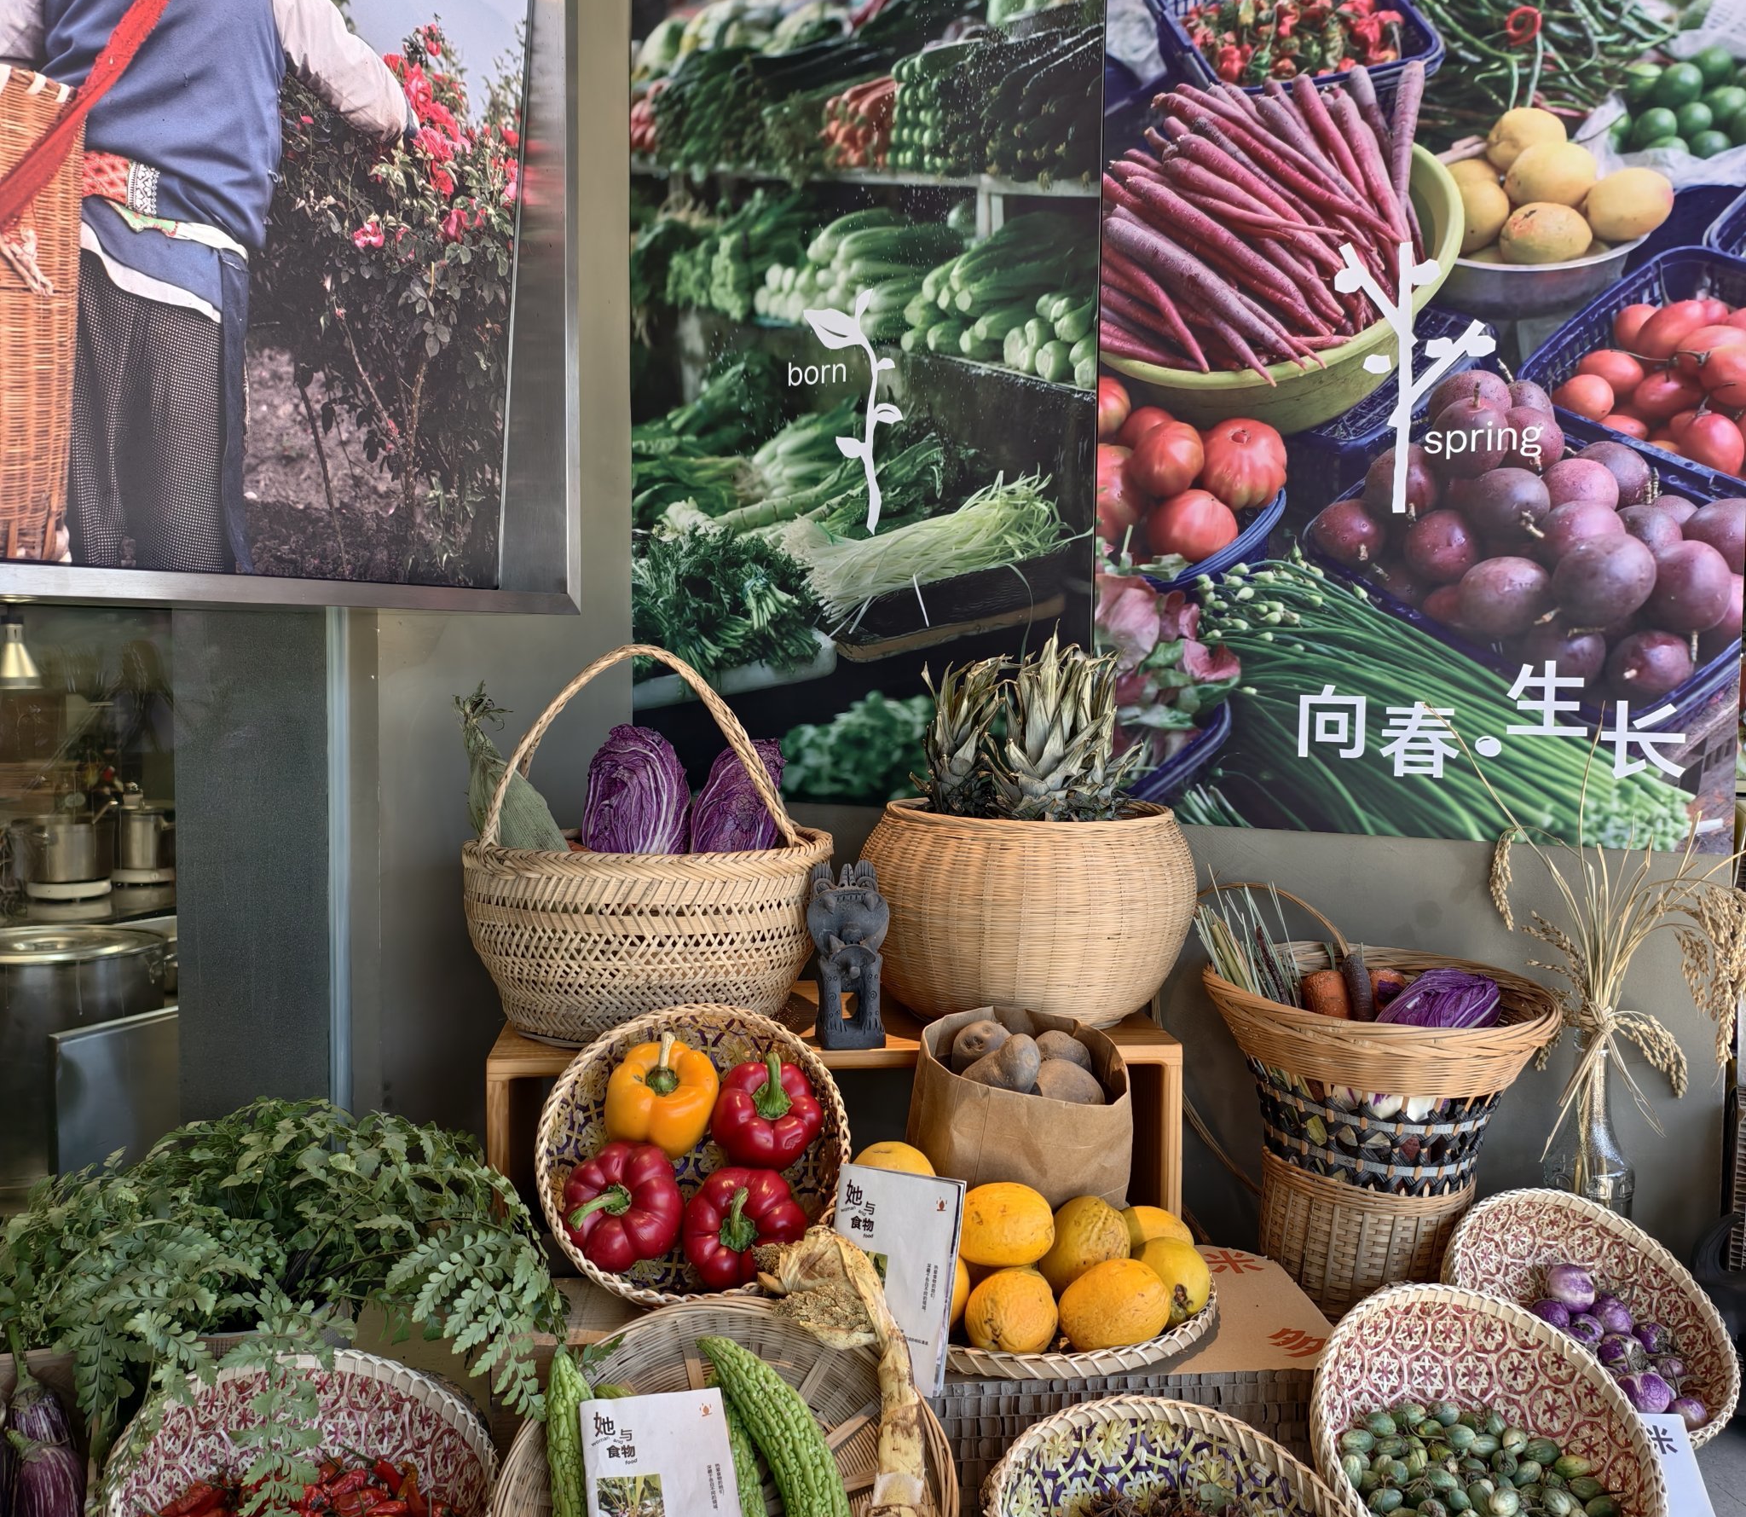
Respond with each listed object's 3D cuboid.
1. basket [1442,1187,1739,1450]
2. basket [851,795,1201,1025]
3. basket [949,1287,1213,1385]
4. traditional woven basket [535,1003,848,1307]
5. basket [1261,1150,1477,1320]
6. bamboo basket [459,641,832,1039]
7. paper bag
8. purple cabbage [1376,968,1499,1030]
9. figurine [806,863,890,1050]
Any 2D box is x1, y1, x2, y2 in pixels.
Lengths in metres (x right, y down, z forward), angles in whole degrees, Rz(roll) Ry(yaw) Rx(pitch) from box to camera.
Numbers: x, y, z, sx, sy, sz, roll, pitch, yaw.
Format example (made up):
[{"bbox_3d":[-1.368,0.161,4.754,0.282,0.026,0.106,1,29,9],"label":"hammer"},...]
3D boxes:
[{"bbox_3d":[0.619,0.517,1.374,0.250,0.095,0.250,8,38,-6],"label":"basket"},{"bbox_3d":[0.155,0.149,1.540,0.335,0.197,0.335,0,3,0],"label":"basket"},{"bbox_3d":[0.125,0.451,1.353,0.335,0.035,0.335,0,4,-6],"label":"basket"},{"bbox_3d":[-0.140,0.340,1.275,0.250,0.250,0.095,-3,-37,4],"label":"traditional woven basket"},{"bbox_3d":[0.465,0.487,1.450,0.205,0.200,0.205,6,3,0],"label":"basket"},{"bbox_3d":[-0.229,0.075,1.575,0.369,0.380,0.310,0,4,-6],"label":"bamboo basket"},{"bbox_3d":[0.126,0.322,1.330,0.185,0.190,0.140,1,3,9],"label":"paper bag"},{"bbox_3d":[0.518,0.230,1.420,0.115,0.085,0.100,0,3,0],"label":"purple cabbage"},{"bbox_3d":[-0.024,0.181,1.509,0.075,0.175,0.083,0,4,-7],"label":"figurine"}]

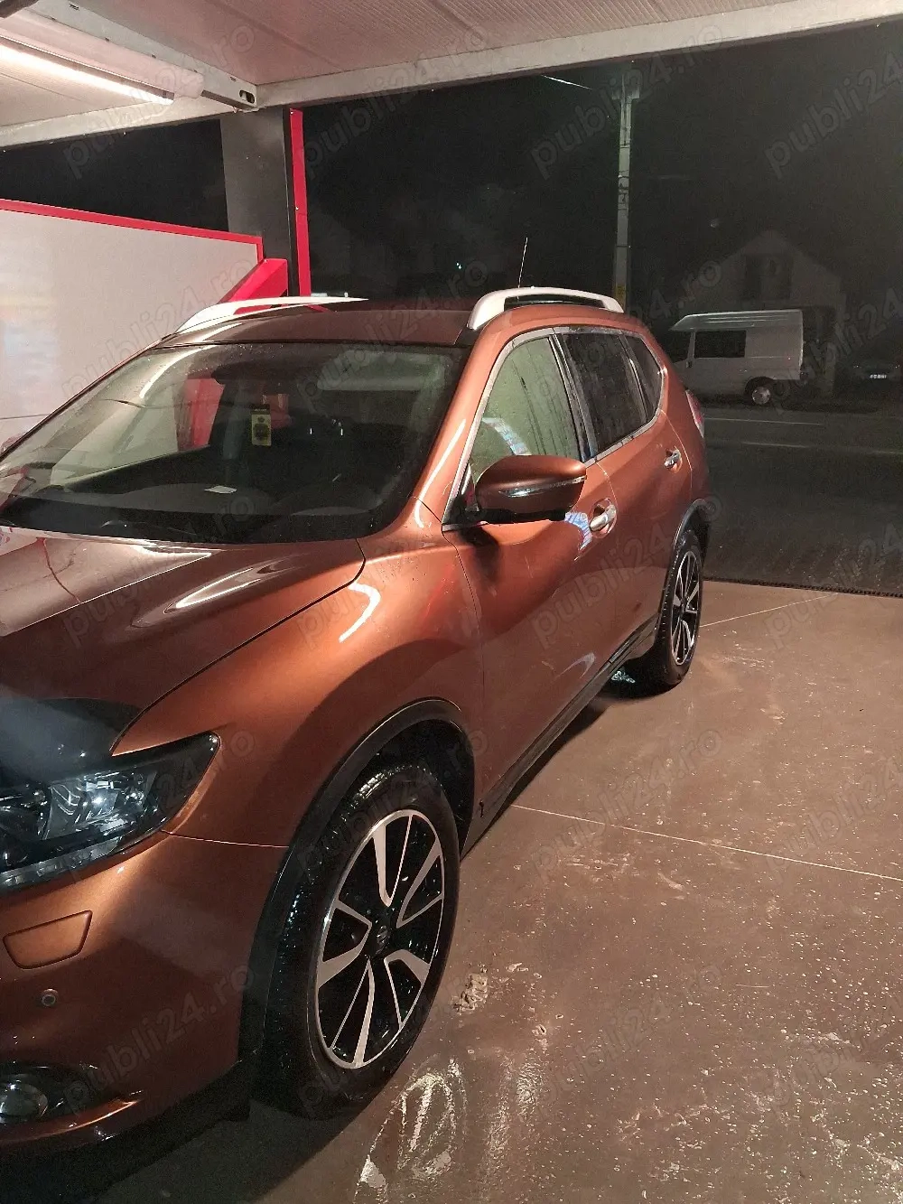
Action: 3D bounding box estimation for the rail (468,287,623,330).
[{"bbox_3d":[0.394,-1.035,3.327,0.065,0.135,1.480,6,17,26],"label":"rail"}]

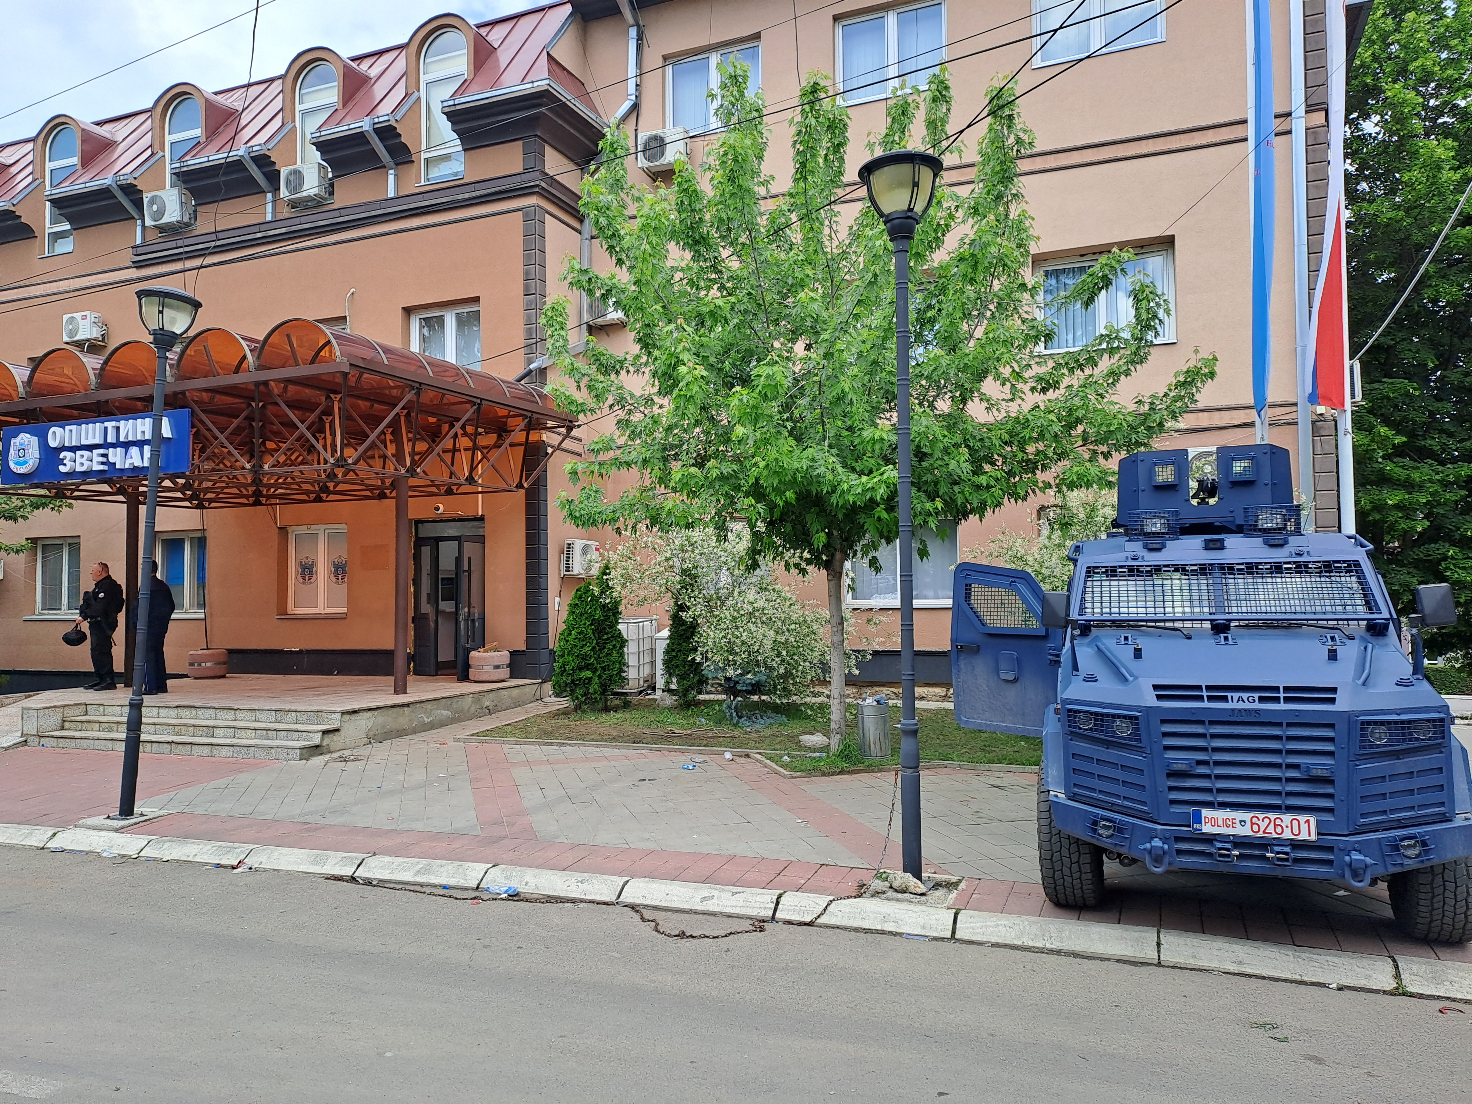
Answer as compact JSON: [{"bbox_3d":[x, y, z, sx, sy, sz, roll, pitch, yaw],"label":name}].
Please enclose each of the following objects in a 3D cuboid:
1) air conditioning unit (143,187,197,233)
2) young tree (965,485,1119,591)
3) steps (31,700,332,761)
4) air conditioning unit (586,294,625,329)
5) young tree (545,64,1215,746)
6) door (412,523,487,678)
[{"bbox_3d":[-9.830,-5.942,18.493,0.850,0.580,0.330,-2,-2,23],"label":"air conditioning unit"},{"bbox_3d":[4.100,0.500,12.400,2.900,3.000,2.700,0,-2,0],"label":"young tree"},{"bbox_3d":[-6.703,2.118,12.741,4.550,0.470,0.680,-1,-2,22],"label":"steps"},{"bbox_3d":[-2.002,-3.832,16.767,0.730,0.490,0.280,-2,-2,23],"label":"air conditioning unit"},{"bbox_3d":[1.400,-1.450,11.000,6.300,6.900,5.800,0,-2,0],"label":"young tree"},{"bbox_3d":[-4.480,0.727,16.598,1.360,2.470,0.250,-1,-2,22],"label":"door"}]

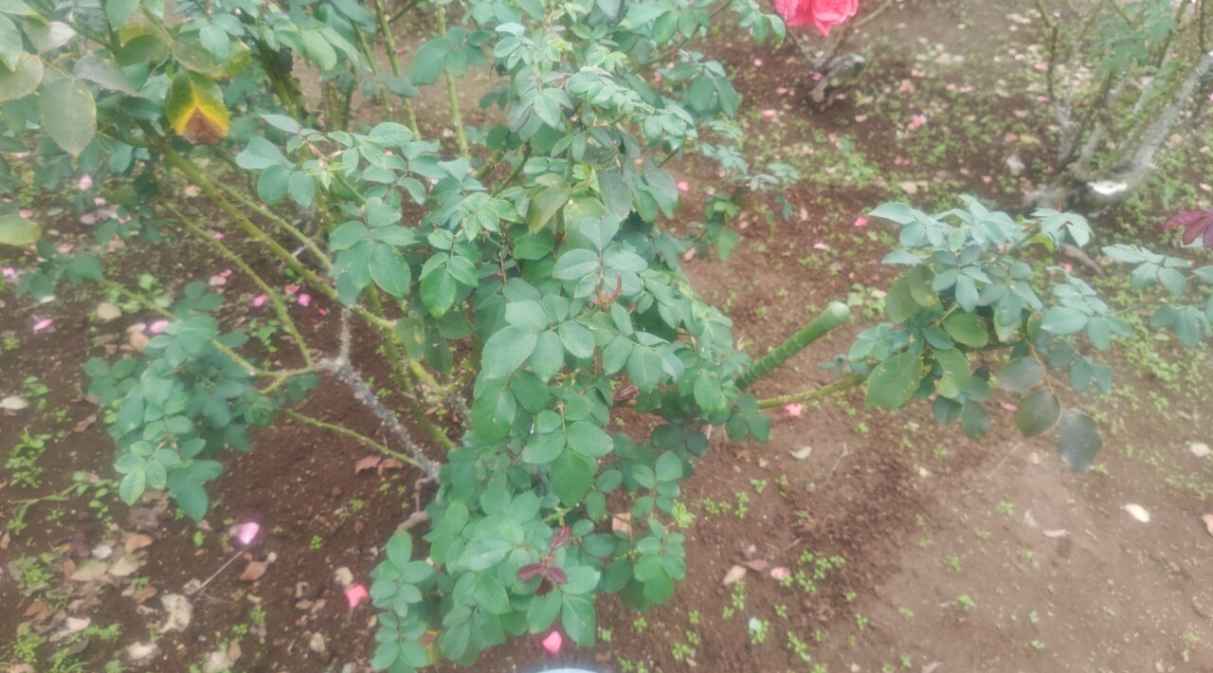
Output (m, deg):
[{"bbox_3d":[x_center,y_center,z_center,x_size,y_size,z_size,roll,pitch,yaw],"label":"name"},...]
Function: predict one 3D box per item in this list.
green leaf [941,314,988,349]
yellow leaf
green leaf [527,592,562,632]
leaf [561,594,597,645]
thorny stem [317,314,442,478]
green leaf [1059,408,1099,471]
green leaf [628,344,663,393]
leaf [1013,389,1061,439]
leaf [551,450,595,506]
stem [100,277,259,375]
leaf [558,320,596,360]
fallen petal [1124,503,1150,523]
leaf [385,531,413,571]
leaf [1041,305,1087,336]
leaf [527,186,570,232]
[{"bbox_3d":[0.383,-0.006,0.862,0.046,0.011,0.033,34,87,23],"label":"green leaf"},{"bbox_3d":[-0.406,-0.227,0.800,0.060,0.072,0.012,-15,4,-22],"label":"yellow leaf"},{"bbox_3d":[-0.081,0.370,1.080,0.037,0.012,0.064,34,66,13],"label":"green leaf"},{"bbox_3d":[-0.032,0.318,0.902,0.036,0.011,0.060,-26,63,-14],"label":"leaf"},{"bbox_3d":[-0.374,0.098,1.330,0.200,0.240,0.120,-4,47,0],"label":"thorny stem"},{"bbox_3d":[0.559,0.123,0.960,0.051,0.012,0.075,-4,73,25],"label":"green leaf"},{"bbox_3d":[0.044,0.038,0.950,0.040,0.012,0.057,-13,77,-1],"label":"green leaf"},{"bbox_3d":[0.524,0.094,0.980,0.048,0.012,0.065,26,86,28],"label":"leaf"},{"bbox_3d":[-0.036,0.152,0.862,0.045,0.011,0.057,-5,66,-3],"label":"leaf"},{"bbox_3d":[-0.754,-0.015,1.430,0.022,0.299,0.020,-53,20,0],"label":"stem"},{"bbox_3d":[-0.040,0.007,0.950,0.038,0.012,0.049,-35,81,-8],"label":"leaf"},{"bbox_3d":[1.018,0.334,1.541,0.028,0.012,0.049,-20,41,-24],"label":"fallen petal"},{"bbox_3d":[-0.275,0.284,1.070,0.035,0.009,0.049,-5,63,-2],"label":"leaf"},{"bbox_3d":[0.477,-0.016,0.842,0.045,0.011,0.030,-13,57,4],"label":"leaf"},{"bbox_3d":[-0.061,-0.135,0.862,0.030,0.011,0.060,37,76,10],"label":"leaf"}]

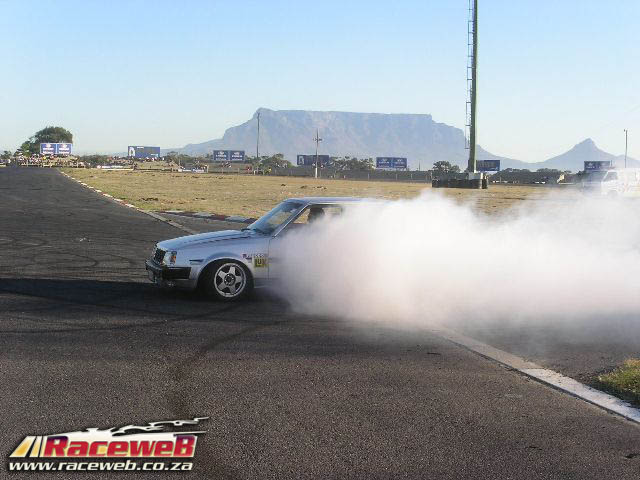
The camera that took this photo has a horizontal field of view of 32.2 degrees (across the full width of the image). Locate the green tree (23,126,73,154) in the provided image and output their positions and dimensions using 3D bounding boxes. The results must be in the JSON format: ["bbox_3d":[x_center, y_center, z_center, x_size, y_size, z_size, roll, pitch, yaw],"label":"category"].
[{"bbox_3d":[-58.047,-19.936,235.279,10.200,8.240,9.500,1,4,0],"label":"green tree"}]

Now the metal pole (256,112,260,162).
[{"bbox_3d":[-10.305,-16.225,185.343,0.300,10.100,0.300,1,4,0],"label":"metal pole"}]

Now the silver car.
[{"bbox_3d":[-0.022,0.069,14.428,4.300,1.320,1.640,1,4,-14],"label":"silver car"}]

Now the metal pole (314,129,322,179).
[{"bbox_3d":[-0.334,-10.959,140.212,1.000,6.240,0.300,1,4,0],"label":"metal pole"}]

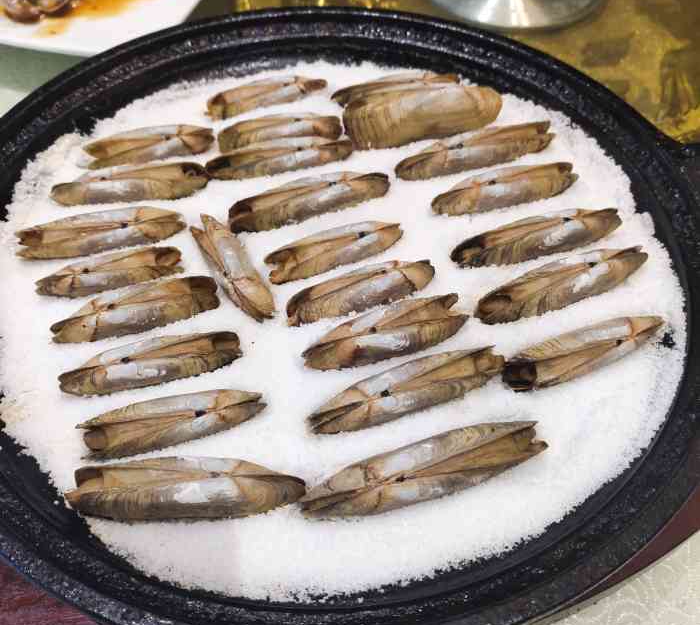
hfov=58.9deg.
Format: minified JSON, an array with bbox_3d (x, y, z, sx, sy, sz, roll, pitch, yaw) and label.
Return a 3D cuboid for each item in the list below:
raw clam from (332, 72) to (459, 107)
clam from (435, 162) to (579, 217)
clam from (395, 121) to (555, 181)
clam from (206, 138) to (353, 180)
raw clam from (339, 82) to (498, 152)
[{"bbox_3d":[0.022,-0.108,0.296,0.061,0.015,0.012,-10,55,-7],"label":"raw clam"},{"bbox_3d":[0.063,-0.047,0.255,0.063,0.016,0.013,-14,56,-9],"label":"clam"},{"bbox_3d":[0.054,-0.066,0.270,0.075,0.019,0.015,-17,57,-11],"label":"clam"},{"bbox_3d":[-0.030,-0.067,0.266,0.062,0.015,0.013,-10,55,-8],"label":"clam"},{"bbox_3d":[0.032,-0.089,0.277,0.071,0.024,0.015,-9,16,-6],"label":"raw clam"}]

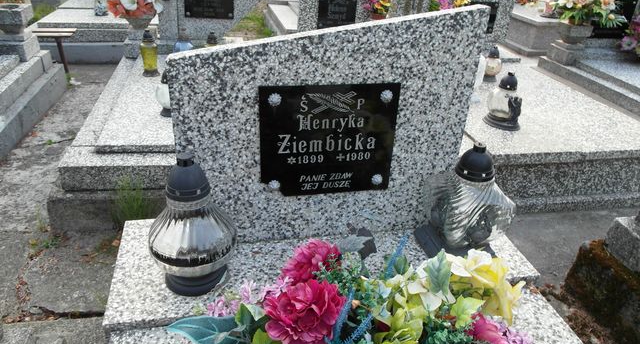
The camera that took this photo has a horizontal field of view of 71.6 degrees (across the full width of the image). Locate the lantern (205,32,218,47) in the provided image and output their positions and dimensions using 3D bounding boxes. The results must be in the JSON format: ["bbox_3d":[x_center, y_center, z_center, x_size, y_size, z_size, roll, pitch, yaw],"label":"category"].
[{"bbox_3d":[-0.779,-0.870,3.158,0.095,0.210,0.095,-2,29,-11],"label":"lantern"}]

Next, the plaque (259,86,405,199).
[{"bbox_3d":[0.022,-0.081,1.177,0.360,0.311,0.020,-3,28,-11],"label":"plaque"}]

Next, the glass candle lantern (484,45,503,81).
[{"bbox_3d":[1.210,-0.769,3.101,0.120,0.250,0.120,-2,29,-11],"label":"glass candle lantern"}]

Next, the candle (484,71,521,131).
[{"bbox_3d":[0.917,-0.363,2.189,0.170,0.255,0.135,23,34,32],"label":"candle"}]

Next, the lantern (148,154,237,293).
[{"bbox_3d":[-0.279,0.107,0.951,0.190,0.336,0.190,-2,29,-11],"label":"lantern"}]

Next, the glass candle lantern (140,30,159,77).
[{"bbox_3d":[-1.102,-0.777,2.855,0.112,0.272,0.112,-3,29,-12],"label":"glass candle lantern"}]

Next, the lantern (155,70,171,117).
[{"bbox_3d":[-0.793,-0.427,2.322,0.155,0.250,0.155,-2,29,-11],"label":"lantern"}]

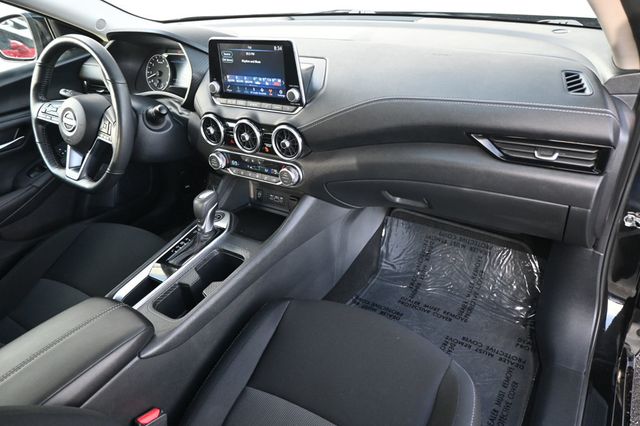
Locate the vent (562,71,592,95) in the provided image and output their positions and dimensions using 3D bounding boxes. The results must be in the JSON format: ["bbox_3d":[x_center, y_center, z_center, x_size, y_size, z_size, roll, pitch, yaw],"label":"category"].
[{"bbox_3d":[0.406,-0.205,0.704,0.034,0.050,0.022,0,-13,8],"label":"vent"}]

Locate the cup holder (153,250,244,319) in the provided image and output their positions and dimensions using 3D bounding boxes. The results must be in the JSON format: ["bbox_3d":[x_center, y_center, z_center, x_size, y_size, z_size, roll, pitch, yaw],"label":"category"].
[{"bbox_3d":[-0.232,0.166,0.902,0.090,0.075,0.185,14,37,28],"label":"cup holder"}]

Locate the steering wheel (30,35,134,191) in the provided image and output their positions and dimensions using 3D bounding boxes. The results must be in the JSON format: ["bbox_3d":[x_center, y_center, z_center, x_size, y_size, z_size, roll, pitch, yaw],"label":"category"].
[{"bbox_3d":[-0.552,-0.231,1.052,0.370,0.360,0.100,14,16,28],"label":"steering wheel"}]

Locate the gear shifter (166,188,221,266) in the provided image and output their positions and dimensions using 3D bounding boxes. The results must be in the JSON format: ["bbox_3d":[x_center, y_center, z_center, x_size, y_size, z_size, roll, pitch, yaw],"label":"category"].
[{"bbox_3d":[-0.280,0.027,0.969,0.058,0.112,0.148,14,37,28],"label":"gear shifter"}]

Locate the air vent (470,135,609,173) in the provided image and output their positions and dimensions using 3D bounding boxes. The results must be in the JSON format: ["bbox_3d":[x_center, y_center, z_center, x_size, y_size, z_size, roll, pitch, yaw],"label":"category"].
[{"bbox_3d":[0.363,-0.107,0.748,0.205,0.055,0.050,14,32,28],"label":"air vent"}]

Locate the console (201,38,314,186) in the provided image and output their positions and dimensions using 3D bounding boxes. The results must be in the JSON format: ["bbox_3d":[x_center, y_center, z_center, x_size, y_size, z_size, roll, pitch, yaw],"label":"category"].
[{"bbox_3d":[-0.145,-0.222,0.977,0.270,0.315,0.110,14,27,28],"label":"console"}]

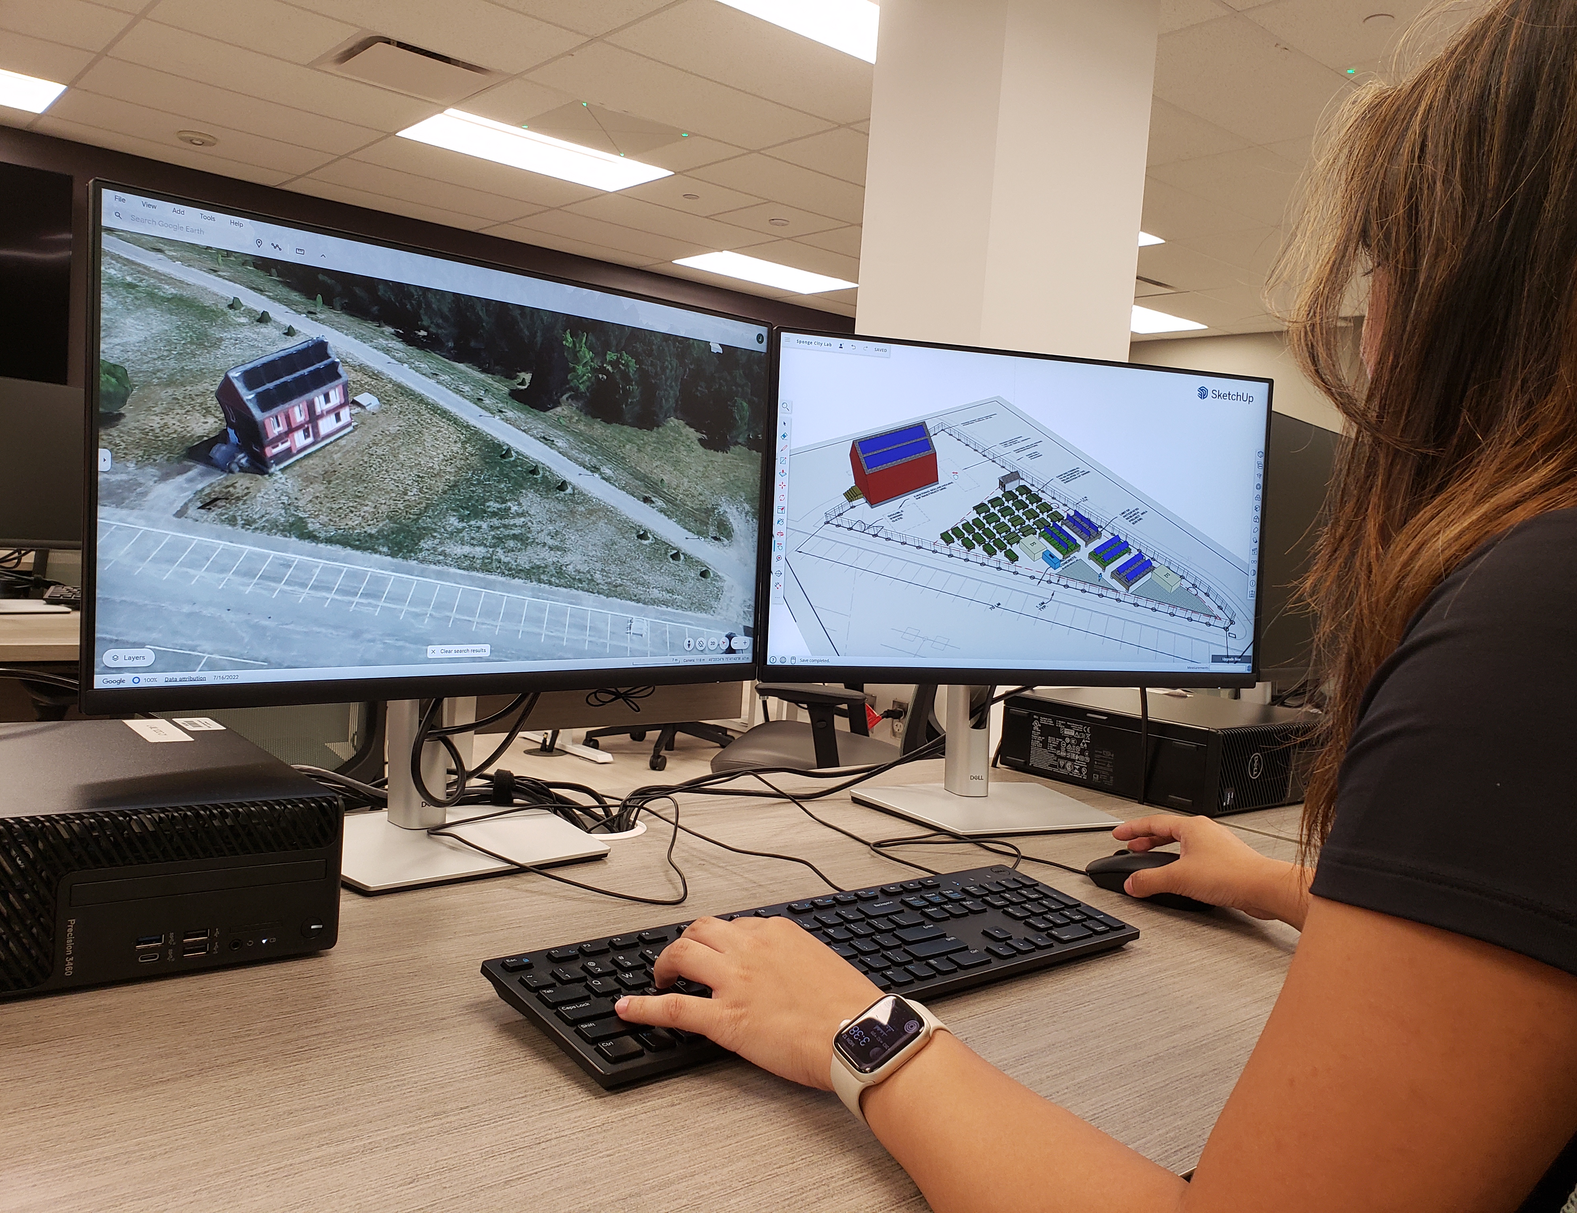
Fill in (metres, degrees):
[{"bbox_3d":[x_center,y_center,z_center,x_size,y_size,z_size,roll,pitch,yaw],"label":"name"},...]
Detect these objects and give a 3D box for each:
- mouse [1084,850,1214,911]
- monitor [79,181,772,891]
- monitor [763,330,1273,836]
[{"bbox_3d":[0.290,0.210,0.970,0.063,0.037,0.114,1,5,-39],"label":"mouse"},{"bbox_3d":[-0.249,-0.031,0.936,0.538,0.452,0.175,0,5,-43],"label":"monitor"},{"bbox_3d":[0.220,-0.019,1.210,0.538,0.452,0.175,2,4,-19],"label":"monitor"}]

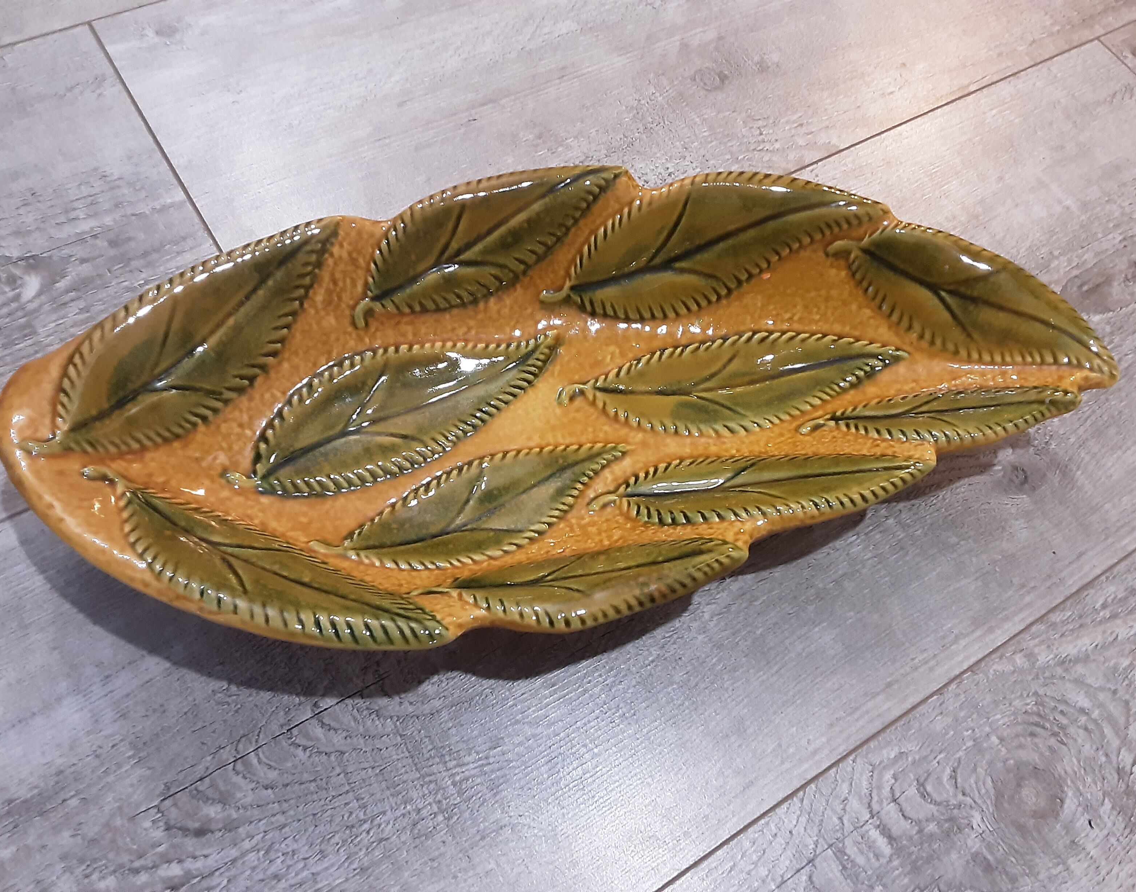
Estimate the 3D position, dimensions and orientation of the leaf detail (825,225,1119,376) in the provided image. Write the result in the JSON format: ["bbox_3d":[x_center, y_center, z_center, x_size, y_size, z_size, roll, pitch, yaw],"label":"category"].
[{"bbox_3d":[0.147,-0.053,0.351,0.107,0.013,0.046,33,76,14],"label":"leaf detail"}]

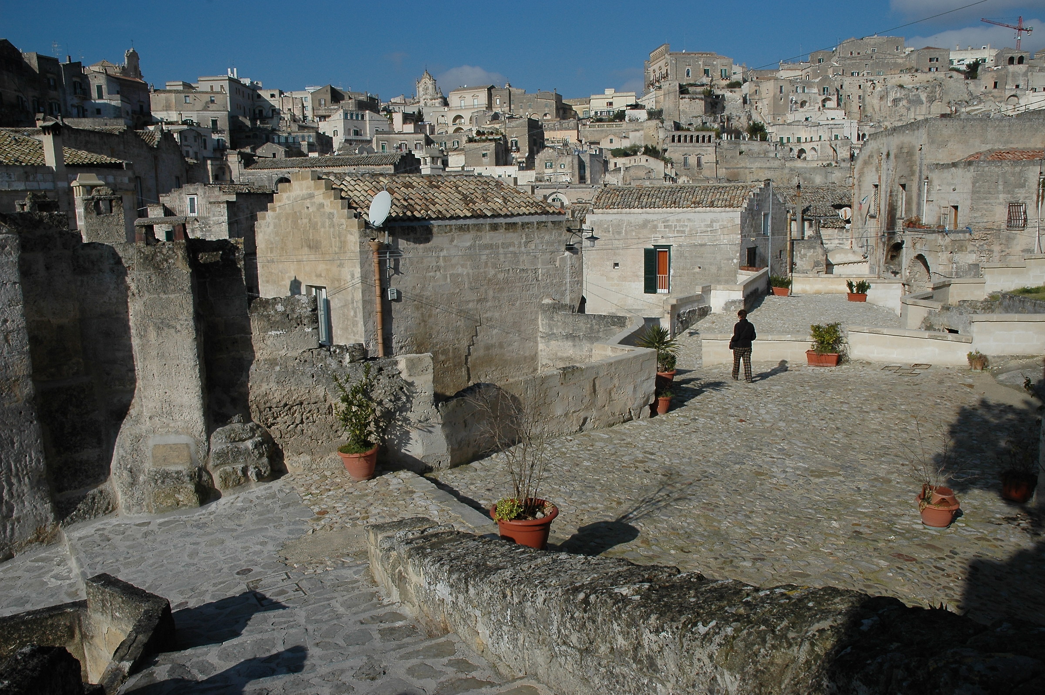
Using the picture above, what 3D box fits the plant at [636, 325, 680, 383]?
[{"bbox_3d":[2.708,0.211,15.600,0.860,1.300,0.800,1,9,11],"label":"plant"}]

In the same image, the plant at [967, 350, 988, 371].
[{"bbox_3d":[10.801,0.310,18.600,0.480,0.510,0.460,4,10,30],"label":"plant"}]

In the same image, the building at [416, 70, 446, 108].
[{"bbox_3d":[-39.293,-110.019,335.000,12.000,17.000,12.000,1,9,12],"label":"building"}]

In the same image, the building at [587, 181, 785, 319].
[{"bbox_3d":[7.918,-4.652,37.644,7.450,6.400,6.300,5,10,35],"label":"building"}]

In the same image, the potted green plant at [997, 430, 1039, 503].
[{"bbox_3d":[6.135,1.471,9.700,0.392,0.827,0.372,-1,9,0],"label":"potted green plant"}]

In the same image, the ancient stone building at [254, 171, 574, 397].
[{"bbox_3d":[-3.381,-2.249,24.557,7.300,6.450,7.000,-8,11,-38],"label":"ancient stone building"}]

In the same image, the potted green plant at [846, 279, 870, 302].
[{"bbox_3d":[13.053,-2.194,30.500,0.940,0.860,0.500,2,9,21],"label":"potted green plant"}]

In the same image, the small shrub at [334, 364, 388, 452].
[{"bbox_3d":[-2.018,0.752,9.750,0.640,1.050,0.600,-2,8,-11],"label":"small shrub"}]

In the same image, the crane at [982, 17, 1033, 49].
[{"bbox_3d":[213.478,-133.806,345.000,40.000,26.000,2.200,-6,10,-29],"label":"crane"}]

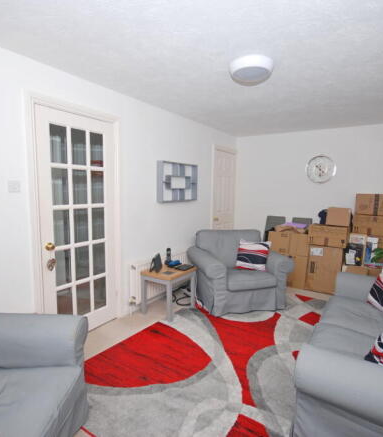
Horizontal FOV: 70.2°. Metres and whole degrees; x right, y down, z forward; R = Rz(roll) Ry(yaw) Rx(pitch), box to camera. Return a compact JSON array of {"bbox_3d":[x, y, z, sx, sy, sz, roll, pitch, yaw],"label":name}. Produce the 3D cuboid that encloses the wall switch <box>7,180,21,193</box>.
[{"bbox_3d":[-1.318,-0.228,2.032,0.012,0.088,0.088,6,8,35],"label":"wall switch"}]

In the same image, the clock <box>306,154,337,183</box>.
[{"bbox_3d":[1.965,-0.754,4.142,0.420,0.420,0.050,6,8,35],"label":"clock"}]

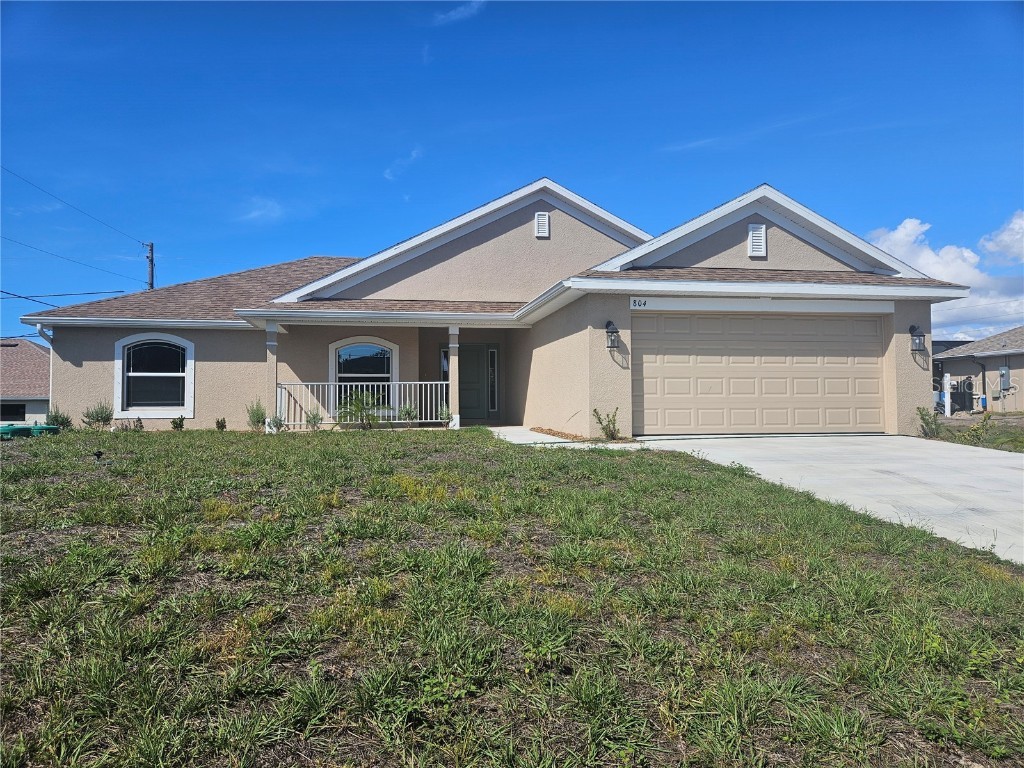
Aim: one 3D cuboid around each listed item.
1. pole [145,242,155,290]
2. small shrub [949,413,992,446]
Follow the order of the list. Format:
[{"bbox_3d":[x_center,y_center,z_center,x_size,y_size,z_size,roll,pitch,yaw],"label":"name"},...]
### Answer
[{"bbox_3d":[-17.456,-2.373,32.876,0.320,8.983,0.300,0,-2,-10],"label":"pole"},{"bbox_3d":[7.547,0.749,11.200,0.600,0.530,0.520,0,-2,-10],"label":"small shrub"}]

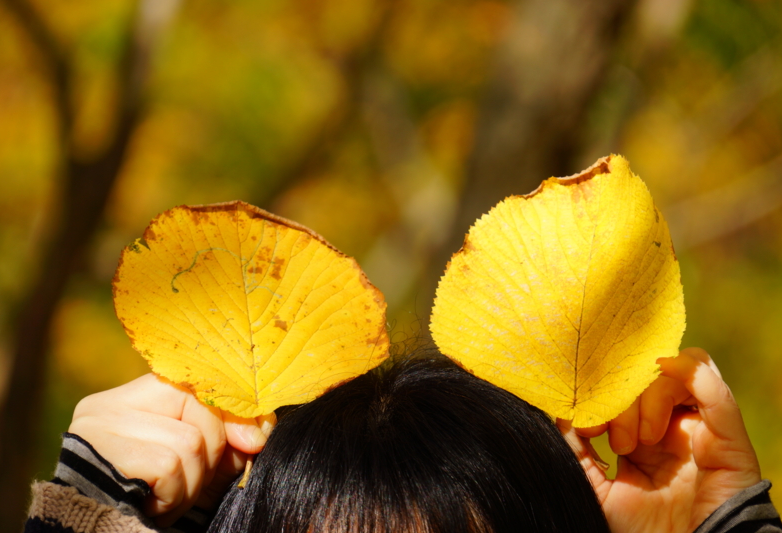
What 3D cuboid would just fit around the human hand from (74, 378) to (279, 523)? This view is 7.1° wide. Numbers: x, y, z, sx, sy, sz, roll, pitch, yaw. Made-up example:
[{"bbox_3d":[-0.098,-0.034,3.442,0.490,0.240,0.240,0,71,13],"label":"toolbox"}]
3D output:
[{"bbox_3d":[-0.097,0.081,2.750,0.092,0.068,0.078,-1,4,-12],"label":"human hand"}]

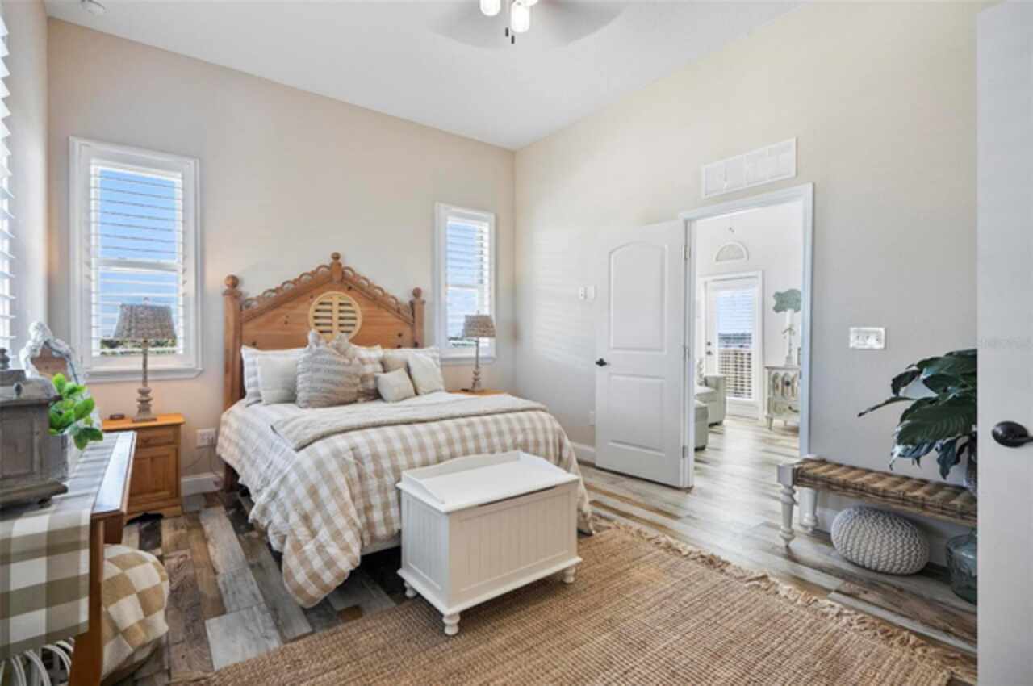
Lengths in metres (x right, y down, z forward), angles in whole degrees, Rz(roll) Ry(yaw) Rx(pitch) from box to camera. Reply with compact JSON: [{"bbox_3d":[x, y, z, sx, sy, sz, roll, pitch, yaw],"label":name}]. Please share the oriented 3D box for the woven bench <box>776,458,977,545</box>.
[{"bbox_3d":[1.959,0.928,2.233,0.340,0.455,1.160,-1,2,-36],"label":"woven bench"}]

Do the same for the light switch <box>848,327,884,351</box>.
[{"bbox_3d":[1.922,-0.026,2.518,0.012,0.118,0.163,-1,2,-36],"label":"light switch"}]

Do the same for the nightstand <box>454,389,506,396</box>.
[{"bbox_3d":[-0.394,0.786,4.528,0.450,0.620,0.410,-1,2,-36],"label":"nightstand"}]

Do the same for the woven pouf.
[{"bbox_3d":[1.851,1.006,2.349,0.410,0.300,0.410,-1,2,-37],"label":"woven pouf"}]

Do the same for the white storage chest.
[{"bbox_3d":[-0.117,0.873,2.161,0.750,0.575,0.450,-1,2,-38],"label":"white storage chest"}]

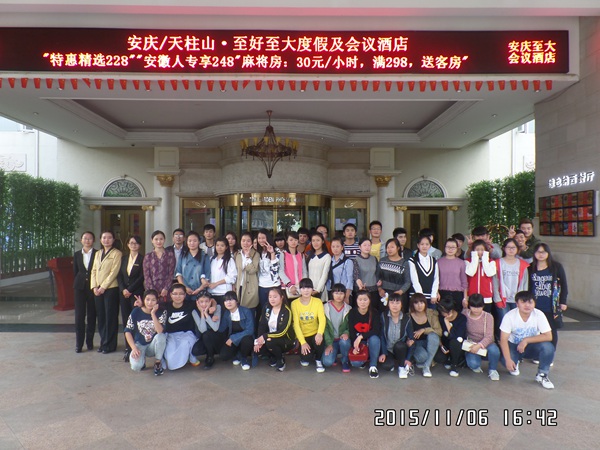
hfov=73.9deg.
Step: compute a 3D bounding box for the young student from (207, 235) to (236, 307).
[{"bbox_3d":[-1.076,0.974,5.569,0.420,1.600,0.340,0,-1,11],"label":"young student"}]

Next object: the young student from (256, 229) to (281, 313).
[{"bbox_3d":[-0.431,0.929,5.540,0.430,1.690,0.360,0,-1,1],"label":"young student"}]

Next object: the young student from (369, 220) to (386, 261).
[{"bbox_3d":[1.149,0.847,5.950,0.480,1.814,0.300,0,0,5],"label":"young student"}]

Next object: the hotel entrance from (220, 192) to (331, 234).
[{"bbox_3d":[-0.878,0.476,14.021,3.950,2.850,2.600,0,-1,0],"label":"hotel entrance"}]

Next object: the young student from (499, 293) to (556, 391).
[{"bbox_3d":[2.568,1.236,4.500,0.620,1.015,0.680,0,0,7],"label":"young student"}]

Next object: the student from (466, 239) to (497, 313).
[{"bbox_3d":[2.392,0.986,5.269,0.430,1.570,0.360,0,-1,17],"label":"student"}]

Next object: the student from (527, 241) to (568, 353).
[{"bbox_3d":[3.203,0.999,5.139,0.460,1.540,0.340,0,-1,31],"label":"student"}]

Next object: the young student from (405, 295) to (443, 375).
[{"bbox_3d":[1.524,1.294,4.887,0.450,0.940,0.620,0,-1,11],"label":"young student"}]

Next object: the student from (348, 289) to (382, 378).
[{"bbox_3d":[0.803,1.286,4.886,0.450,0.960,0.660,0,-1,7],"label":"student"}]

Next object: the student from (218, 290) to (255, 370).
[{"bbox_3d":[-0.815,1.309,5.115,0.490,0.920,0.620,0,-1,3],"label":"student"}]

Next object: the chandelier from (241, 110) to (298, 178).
[{"bbox_3d":[-0.889,-2.356,11.700,1.700,2.000,1.700,0,-1,0],"label":"chandelier"}]

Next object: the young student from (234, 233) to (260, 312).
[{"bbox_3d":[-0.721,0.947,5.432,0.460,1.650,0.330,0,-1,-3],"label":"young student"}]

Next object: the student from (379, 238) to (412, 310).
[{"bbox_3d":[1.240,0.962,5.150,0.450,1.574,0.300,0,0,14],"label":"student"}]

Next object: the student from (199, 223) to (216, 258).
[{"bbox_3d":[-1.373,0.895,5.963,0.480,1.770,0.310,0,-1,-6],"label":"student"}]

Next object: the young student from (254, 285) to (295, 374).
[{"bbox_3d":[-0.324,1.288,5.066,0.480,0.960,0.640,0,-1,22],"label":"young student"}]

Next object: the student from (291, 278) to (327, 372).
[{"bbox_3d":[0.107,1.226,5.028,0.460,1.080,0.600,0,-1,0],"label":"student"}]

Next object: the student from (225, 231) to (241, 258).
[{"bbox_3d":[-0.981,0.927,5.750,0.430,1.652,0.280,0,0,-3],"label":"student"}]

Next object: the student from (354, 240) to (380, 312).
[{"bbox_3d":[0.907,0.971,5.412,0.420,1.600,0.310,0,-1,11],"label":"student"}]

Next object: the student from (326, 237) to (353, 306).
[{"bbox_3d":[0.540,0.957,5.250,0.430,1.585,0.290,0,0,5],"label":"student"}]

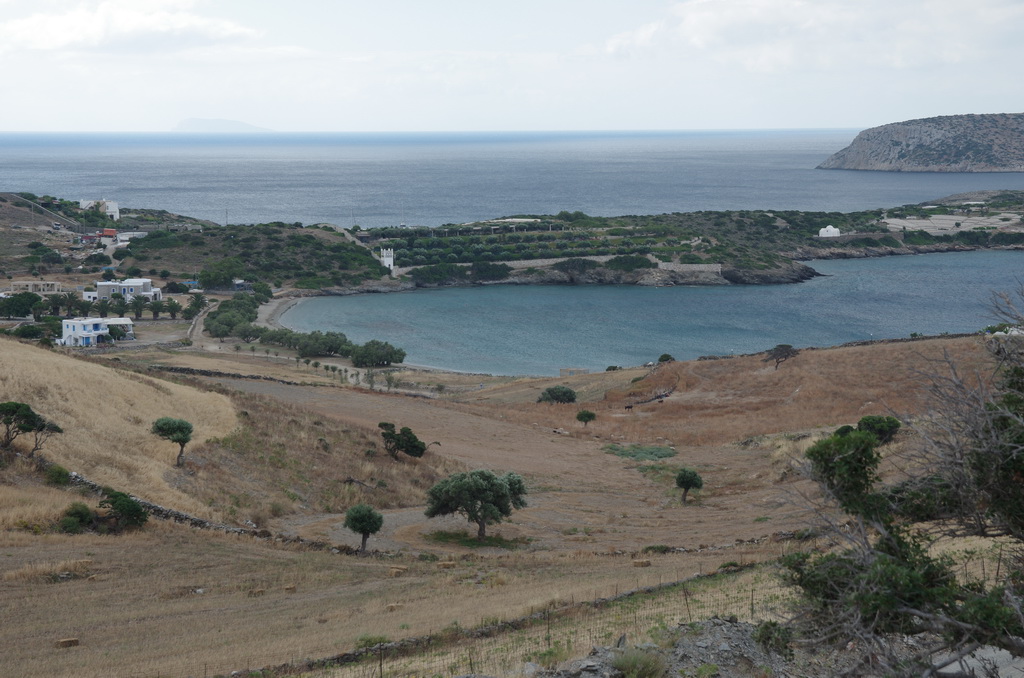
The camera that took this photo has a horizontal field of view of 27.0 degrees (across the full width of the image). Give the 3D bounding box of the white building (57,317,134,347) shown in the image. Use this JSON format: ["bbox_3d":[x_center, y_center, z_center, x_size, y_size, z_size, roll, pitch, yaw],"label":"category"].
[{"bbox_3d":[-109.442,-2.017,560.000,19.020,6.560,11.500,-1,6,-6],"label":"white building"}]

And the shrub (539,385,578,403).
[{"bbox_3d":[8.231,10.219,385.000,6.870,3.260,5.840,0,6,0],"label":"shrub"}]

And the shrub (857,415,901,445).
[{"bbox_3d":[34.433,8.598,200.000,4.090,3.020,3.480,0,6,0],"label":"shrub"}]

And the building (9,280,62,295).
[{"bbox_3d":[-157.747,-16.989,705.000,16.070,4.010,9.000,0,6,-3],"label":"building"}]

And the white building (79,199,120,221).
[{"bbox_3d":[-170.527,-53.122,880.000,16.026,8.600,11.000,1,6,10],"label":"white building"}]

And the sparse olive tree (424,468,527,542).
[{"bbox_3d":[-2.150,9.967,128.000,6.103,4.119,6.000,0,6,0],"label":"sparse olive tree"}]

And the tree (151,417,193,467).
[{"bbox_3d":[-23.674,7.161,148.000,2.920,3.392,2.800,0,6,0],"label":"tree"}]

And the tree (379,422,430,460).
[{"bbox_3d":[-8.294,7.984,165.000,4.108,2.930,3.100,0,6,0],"label":"tree"}]

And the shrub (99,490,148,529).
[{"bbox_3d":[-27.374,12.086,150.000,3.460,2.850,2.770,0,6,0],"label":"shrub"}]

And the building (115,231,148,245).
[{"bbox_3d":[-152.135,-40.330,850.000,12.326,4.300,7.000,1,6,10],"label":"building"}]

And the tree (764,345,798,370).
[{"bbox_3d":[47.298,3.260,375.000,6.300,4.590,5.350,0,6,0],"label":"tree"}]

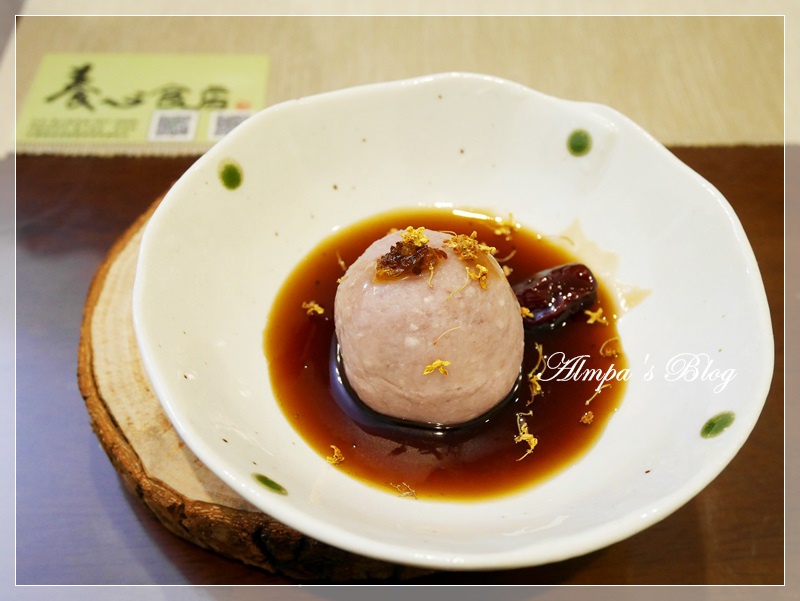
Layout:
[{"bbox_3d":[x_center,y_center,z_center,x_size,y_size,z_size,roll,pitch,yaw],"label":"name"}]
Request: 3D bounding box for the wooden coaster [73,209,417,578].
[{"bbox_3d":[-0.016,0.008,0.235,0.139,0.021,0.139,0,51,0],"label":"wooden coaster"}]

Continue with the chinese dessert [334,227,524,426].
[{"bbox_3d":[0.007,0.004,0.190,0.043,0.039,0.043,0,51,0],"label":"chinese dessert"}]

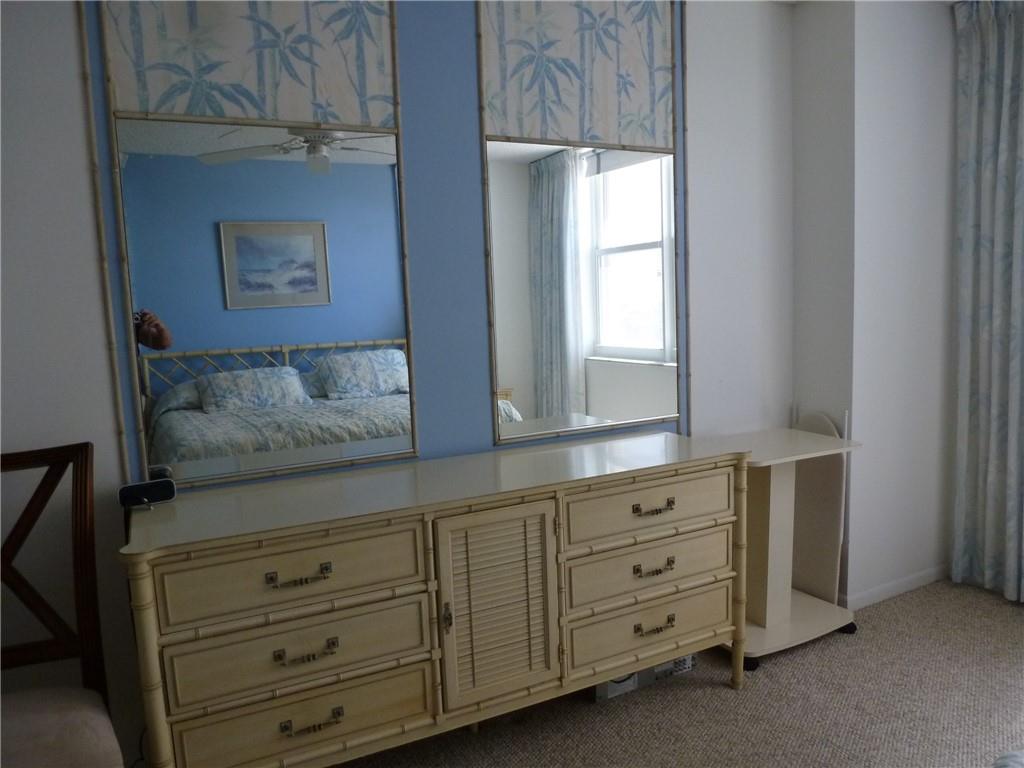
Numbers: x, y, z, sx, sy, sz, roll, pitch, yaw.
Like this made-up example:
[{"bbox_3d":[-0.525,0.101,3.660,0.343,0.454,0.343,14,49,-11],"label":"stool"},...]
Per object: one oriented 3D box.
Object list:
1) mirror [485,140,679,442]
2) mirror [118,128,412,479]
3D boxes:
[{"bbox_3d":[0.280,-0.334,2.546,0.777,1.006,0.040,-5,7,-25],"label":"mirror"},{"bbox_3d":[-0.686,-0.245,2.096,0.777,1.006,0.040,-5,7,-25],"label":"mirror"}]

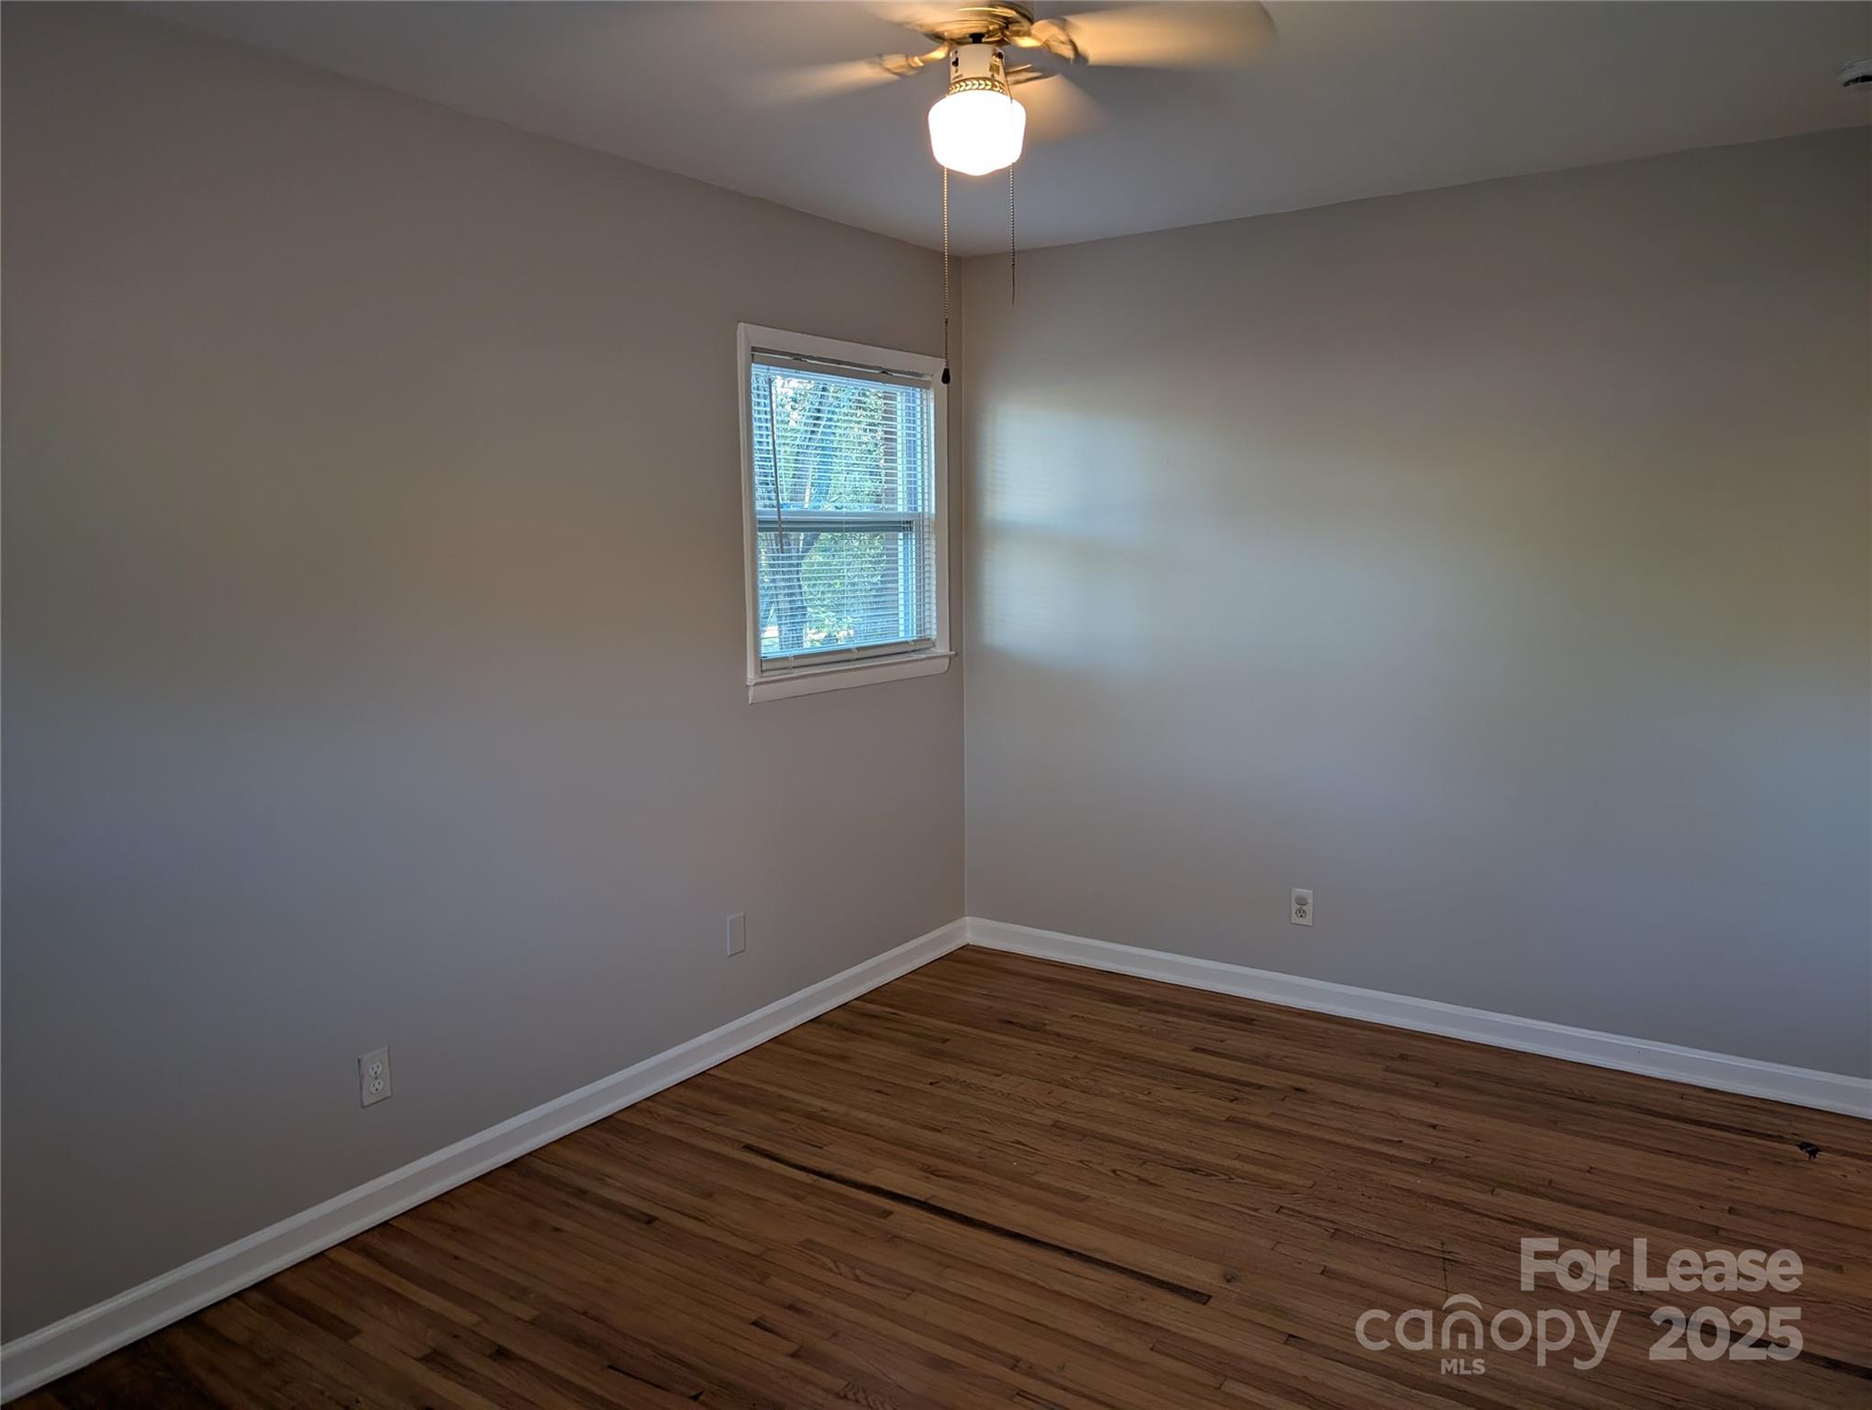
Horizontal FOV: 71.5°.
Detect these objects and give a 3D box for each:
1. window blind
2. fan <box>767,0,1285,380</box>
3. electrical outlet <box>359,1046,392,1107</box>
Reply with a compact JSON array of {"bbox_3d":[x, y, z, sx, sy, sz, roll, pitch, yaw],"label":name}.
[{"bbox_3d":[-0.272,-0.603,4.118,0.035,0.925,0.890,4,9,34],"label":"window blind"},{"bbox_3d":[0.065,-0.878,2.095,1.030,0.701,1.030,-1,7,0],"label":"fan"},{"bbox_3d":[-1.223,0.818,2.848,0.010,0.115,0.071,4,9,34],"label":"electrical outlet"}]

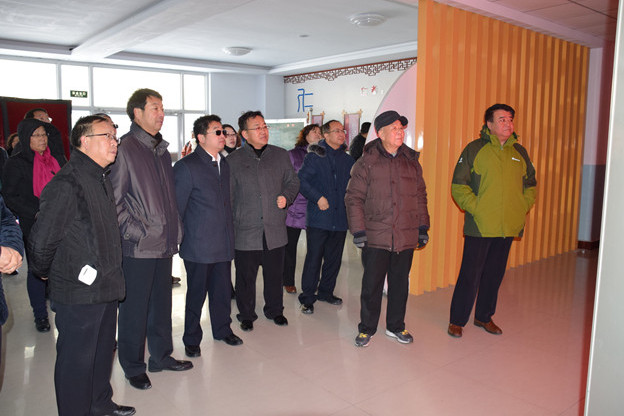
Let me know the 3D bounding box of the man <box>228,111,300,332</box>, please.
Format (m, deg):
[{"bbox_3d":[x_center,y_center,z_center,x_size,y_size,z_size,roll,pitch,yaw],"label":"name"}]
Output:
[{"bbox_3d":[-0.379,0.103,4.373,0.540,1.751,0.360,-3,8,-24],"label":"man"}]

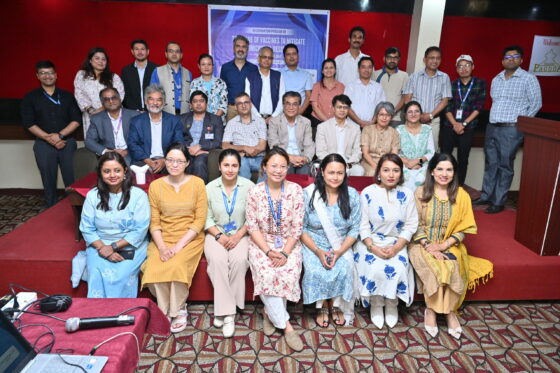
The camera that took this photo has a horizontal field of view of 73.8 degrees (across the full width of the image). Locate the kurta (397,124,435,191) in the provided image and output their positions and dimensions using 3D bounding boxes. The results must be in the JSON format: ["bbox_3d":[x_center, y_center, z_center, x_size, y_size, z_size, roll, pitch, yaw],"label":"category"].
[{"bbox_3d":[1.180,-0.226,3.394,0.430,0.680,0.500,4,16,13],"label":"kurta"}]

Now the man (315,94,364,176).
[{"bbox_3d":[0.570,-0.286,3.712,0.525,1.212,0.788,2,14,1],"label":"man"}]

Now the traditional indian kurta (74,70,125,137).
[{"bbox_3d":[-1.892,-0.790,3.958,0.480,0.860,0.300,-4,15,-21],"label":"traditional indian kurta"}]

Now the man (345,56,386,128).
[{"bbox_3d":[0.896,-0.601,4.074,0.460,1.544,0.300,3,17,6],"label":"man"}]

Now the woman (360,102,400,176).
[{"bbox_3d":[0.986,-0.238,3.692,0.454,1.151,0.727,2,14,3],"label":"woman"}]

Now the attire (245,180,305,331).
[{"bbox_3d":[-0.032,0.431,2.656,0.420,0.927,0.600,1,17,0],"label":"attire"}]

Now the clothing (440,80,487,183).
[{"bbox_3d":[1.930,-0.487,4.048,0.460,1.370,0.290,5,16,17],"label":"clothing"}]

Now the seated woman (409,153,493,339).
[{"bbox_3d":[1.177,0.356,2.720,0.545,1.151,0.747,5,15,12],"label":"seated woman"}]

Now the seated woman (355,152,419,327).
[{"bbox_3d":[0.752,0.350,2.719,0.495,1.141,0.666,2,14,2],"label":"seated woman"}]

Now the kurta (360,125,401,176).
[{"bbox_3d":[0.900,-0.226,3.394,0.430,0.680,0.480,3,16,10],"label":"kurta"}]

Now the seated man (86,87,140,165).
[{"bbox_3d":[-1.575,-0.314,3.567,0.545,1.222,0.788,-3,15,-16],"label":"seated man"}]

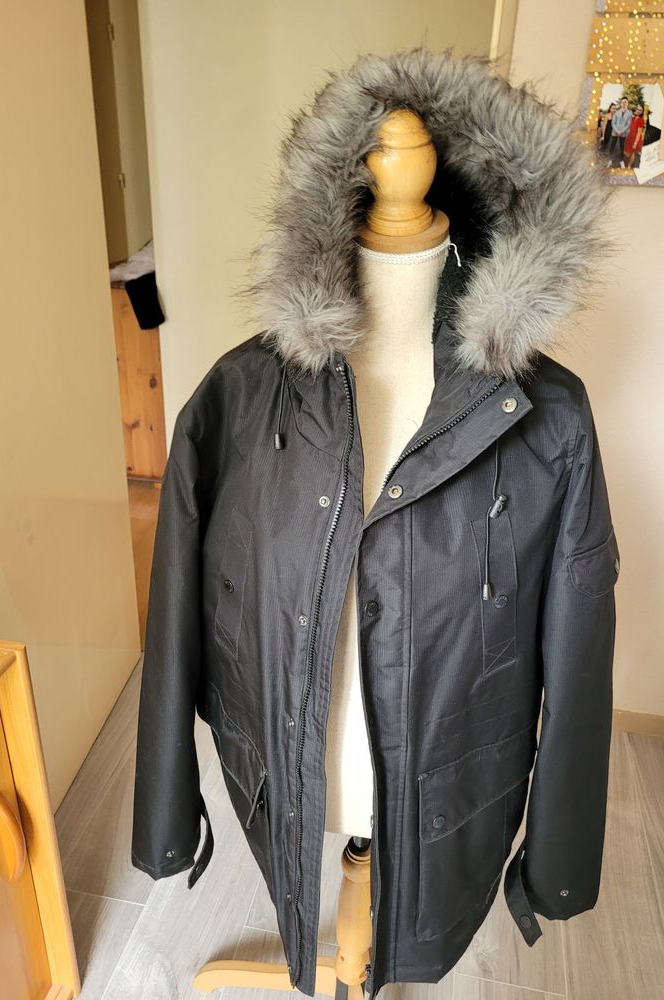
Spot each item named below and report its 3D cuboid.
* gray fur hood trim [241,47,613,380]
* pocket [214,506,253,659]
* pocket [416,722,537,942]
[{"bbox_3d":[0.082,-0.258,0.688,0.320,0.280,0.170,4,24,5],"label":"gray fur hood trim"},{"bbox_3d":[-0.104,0.088,0.797,0.042,0.180,0.020,26,31,31],"label":"pocket"},{"bbox_3d":[0.182,0.425,0.960,0.180,0.265,0.045,-15,27,-25],"label":"pocket"}]

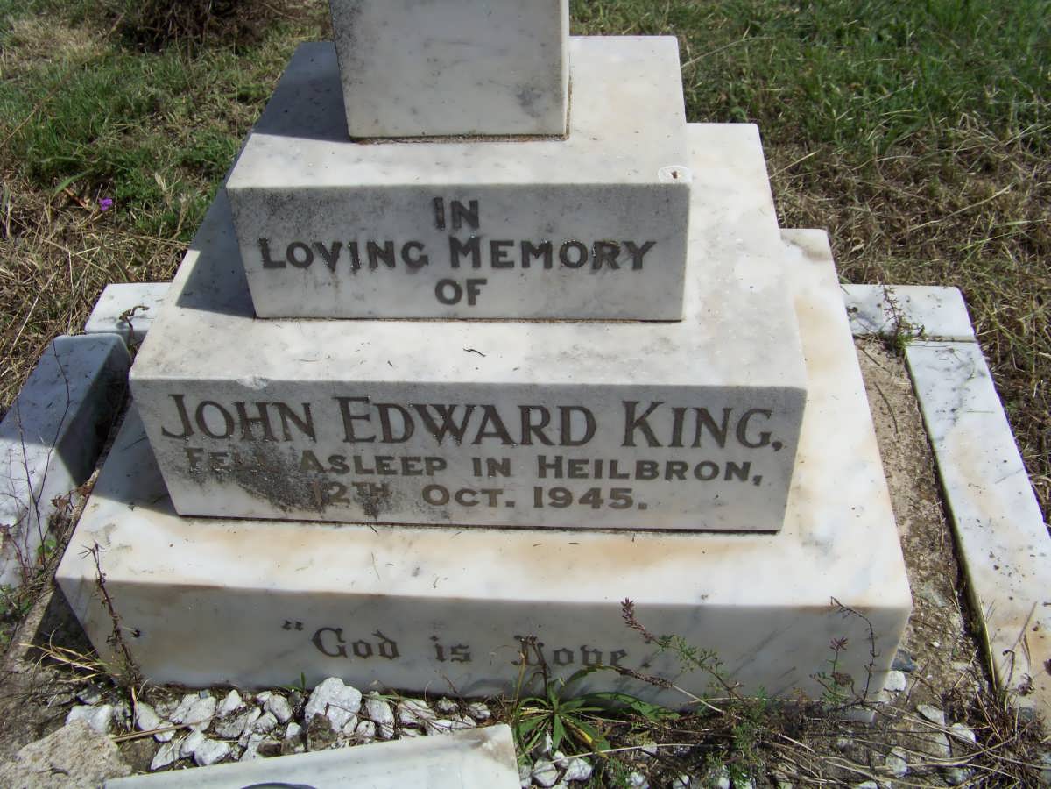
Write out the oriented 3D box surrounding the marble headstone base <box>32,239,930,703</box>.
[{"bbox_3d":[-0.025,0.048,1.211,0.750,0.180,0.546,1,43,5],"label":"marble headstone base"}]

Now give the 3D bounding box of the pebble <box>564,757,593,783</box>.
[{"bbox_3d":[0.049,0.349,1.019,0.026,0.018,0.025,1,43,5],"label":"pebble"}]

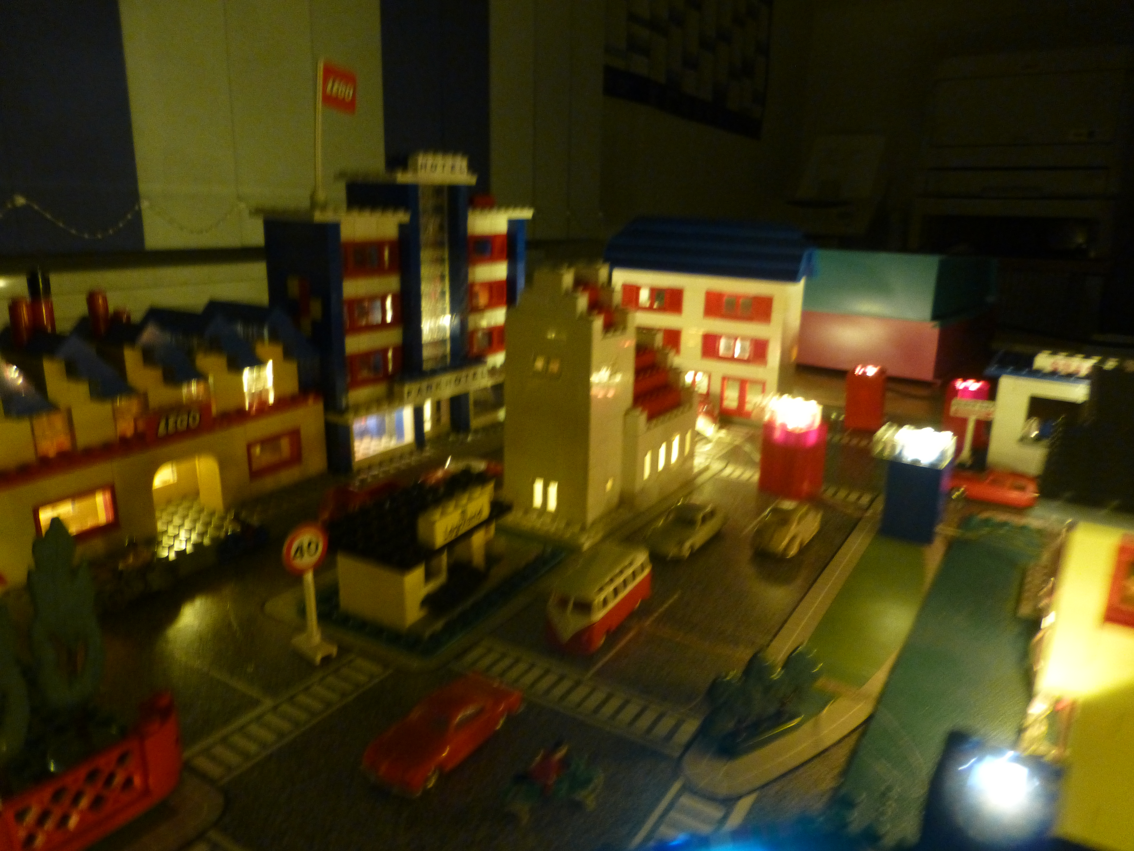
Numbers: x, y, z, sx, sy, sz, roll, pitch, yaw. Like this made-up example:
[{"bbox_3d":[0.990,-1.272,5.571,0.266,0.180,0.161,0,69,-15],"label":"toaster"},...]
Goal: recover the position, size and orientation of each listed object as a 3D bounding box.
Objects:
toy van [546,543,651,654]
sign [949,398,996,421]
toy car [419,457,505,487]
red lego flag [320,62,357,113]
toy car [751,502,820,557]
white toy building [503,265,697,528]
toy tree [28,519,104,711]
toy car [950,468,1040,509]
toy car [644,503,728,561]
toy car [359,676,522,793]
[{"bbox_3d":[0.012,0.063,0.295,0.019,0.022,0.049,11,18,29],"label":"toy van"},{"bbox_3d":[0.255,-0.010,0.495,0.025,0.012,0.003,11,18,29],"label":"sign"},{"bbox_3d":[-0.058,0.026,0.431,0.019,0.017,0.050,11,18,29],"label":"toy car"},{"bbox_3d":[-0.116,-0.171,0.400,0.002,0.019,0.031,9,13,14],"label":"red lego flag"},{"bbox_3d":[0.106,0.047,0.375,0.018,0.017,0.046,11,18,29],"label":"toy car"},{"bbox_3d":[0.018,-0.023,0.415,0.064,0.118,0.106,11,18,29],"label":"white toy building"},{"bbox_3d":[-0.143,0.054,0.224,0.021,0.060,0.018,-9,19,-34],"label":"toy tree"},{"bbox_3d":[0.235,0.035,0.436,0.047,0.015,0.018,11,18,30],"label":"toy car"},{"bbox_3d":[0.059,0.046,0.374,0.019,0.016,0.051,11,18,29],"label":"toy car"},{"bbox_3d":[-0.034,0.084,0.227,0.018,0.015,0.048,11,18,31],"label":"toy car"}]

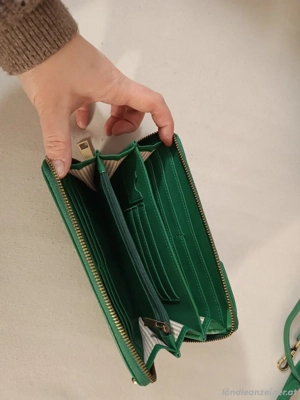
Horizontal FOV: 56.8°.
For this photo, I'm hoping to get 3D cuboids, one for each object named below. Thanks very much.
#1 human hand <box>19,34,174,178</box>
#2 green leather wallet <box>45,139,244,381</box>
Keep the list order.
[{"bbox_3d":[-0.051,-0.083,0.248,0.106,0.095,0.129,-33,92,1],"label":"human hand"},{"bbox_3d":[-0.013,0.051,0.279,0.117,0.098,0.197,-19,85,-24],"label":"green leather wallet"}]

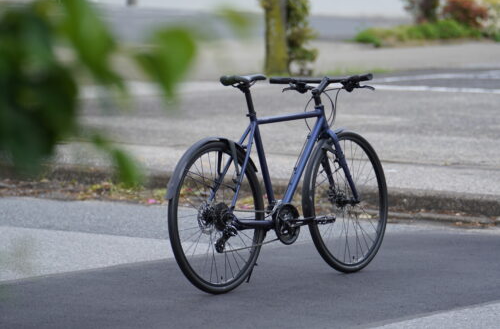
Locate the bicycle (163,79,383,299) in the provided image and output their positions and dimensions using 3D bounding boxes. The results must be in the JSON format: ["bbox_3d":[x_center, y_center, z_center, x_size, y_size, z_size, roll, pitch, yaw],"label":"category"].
[{"bbox_3d":[0.158,0.068,11.597,0.600,0.980,1.730,0,3,37],"label":"bicycle"}]

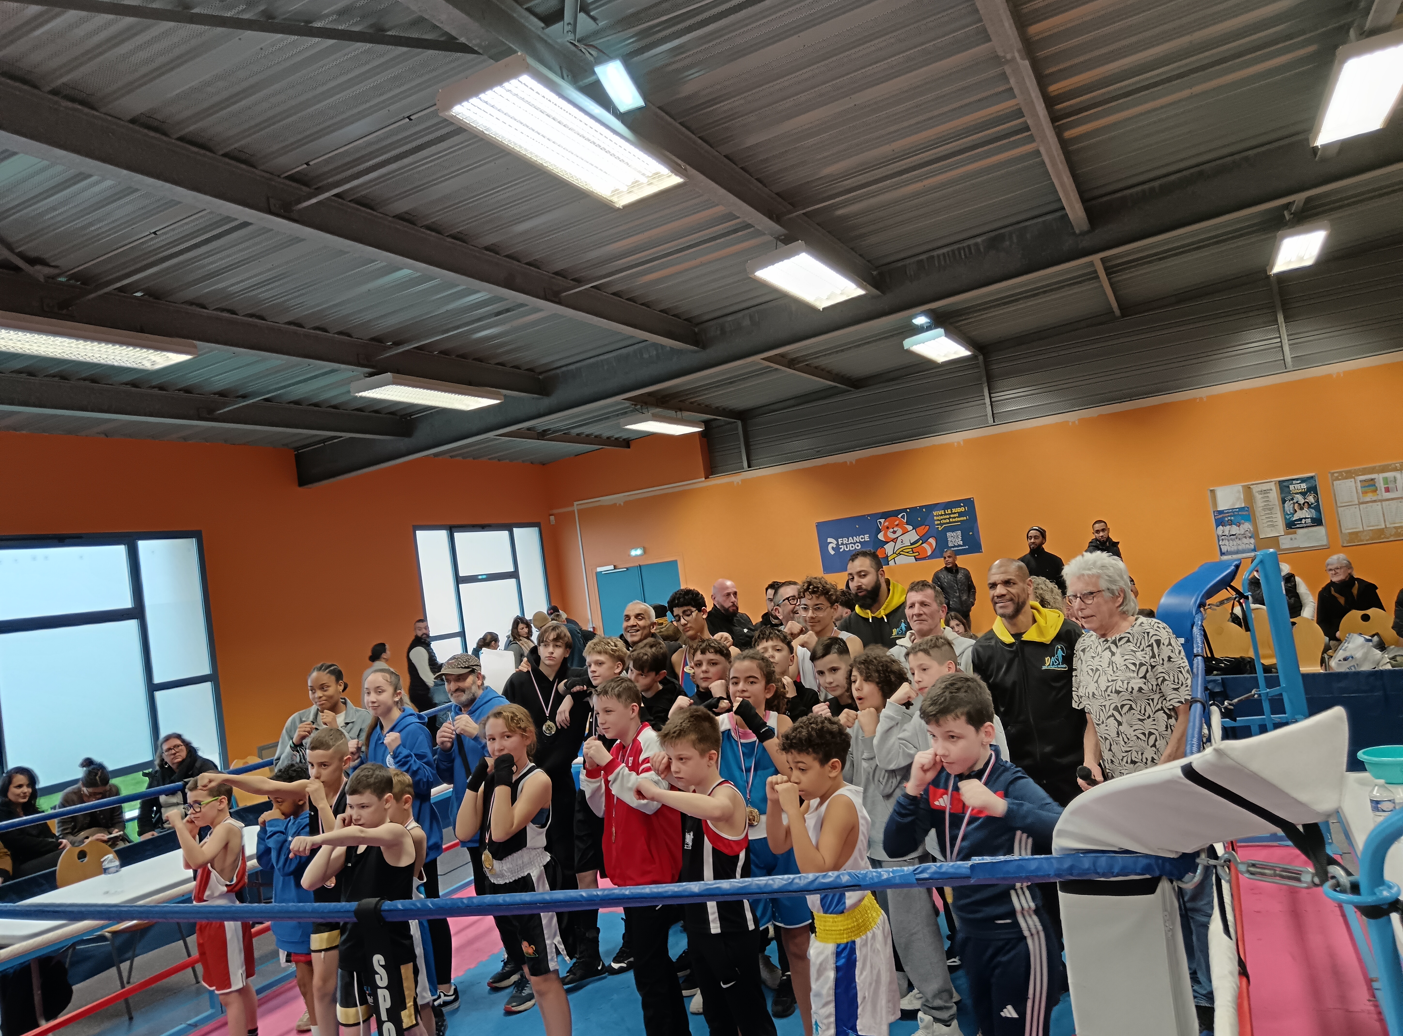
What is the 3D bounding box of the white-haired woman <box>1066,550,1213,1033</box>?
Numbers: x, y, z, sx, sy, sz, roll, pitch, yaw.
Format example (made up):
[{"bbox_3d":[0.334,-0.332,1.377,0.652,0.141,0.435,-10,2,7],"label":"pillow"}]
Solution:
[{"bbox_3d":[1.573,0.960,3.806,0.360,1.679,0.480,-6,-4,-32],"label":"white-haired woman"}]

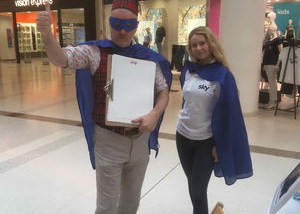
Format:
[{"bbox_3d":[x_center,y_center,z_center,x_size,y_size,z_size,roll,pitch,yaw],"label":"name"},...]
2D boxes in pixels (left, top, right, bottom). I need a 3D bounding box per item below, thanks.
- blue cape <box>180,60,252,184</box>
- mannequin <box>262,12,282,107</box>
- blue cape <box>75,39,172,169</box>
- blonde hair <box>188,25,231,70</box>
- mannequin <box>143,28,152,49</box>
[{"bbox_3d":[0.460,0.095,2.431,0.460,0.860,0.350,5,13,24],"label":"blue cape"},{"bbox_3d":[2.470,-0.921,6.805,0.450,1.920,0.340,1,12,5],"label":"mannequin"},{"bbox_3d":[-0.165,-0.019,2.192,0.560,0.850,0.350,-5,13,-22],"label":"blue cape"},{"bbox_3d":[0.400,-0.404,2.286,0.265,0.285,0.230,2,12,12],"label":"blonde hair"},{"bbox_3d":[-0.080,-2.476,14.296,0.480,1.800,0.320,0,12,0],"label":"mannequin"}]

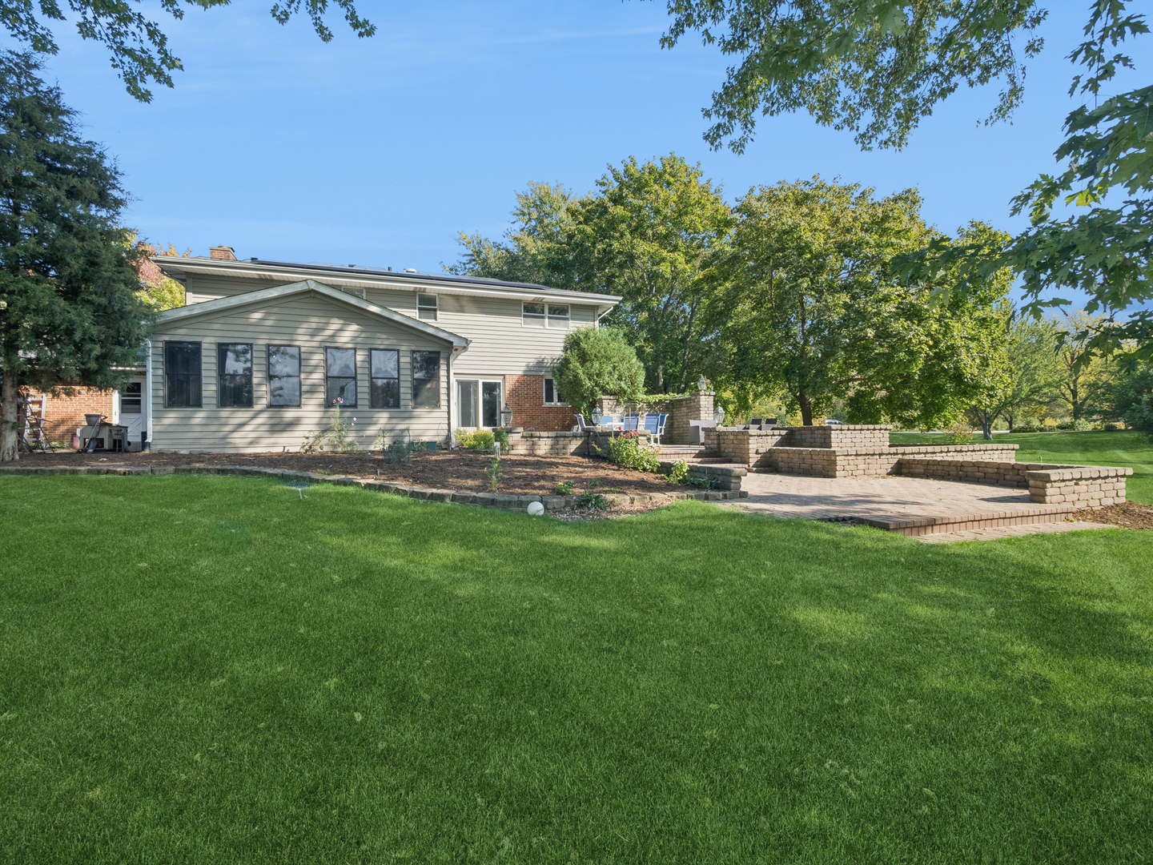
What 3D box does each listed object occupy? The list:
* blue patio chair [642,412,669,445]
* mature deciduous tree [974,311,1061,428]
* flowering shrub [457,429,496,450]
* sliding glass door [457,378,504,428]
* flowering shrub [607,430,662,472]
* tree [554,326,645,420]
[{"bbox_3d":[2.471,-0.105,16.800,0.660,1.030,0.750,-1,0,-21],"label":"blue patio chair"},{"bbox_3d":[31.808,-4.186,39.000,8.800,9.400,8.400,-1,0,-21],"label":"mature deciduous tree"},{"bbox_3d":[-2.477,0.178,13.200,0.950,0.500,0.700,-1,0,-21],"label":"flowering shrub"},{"bbox_3d":[-3.420,-0.876,18.700,1.760,2.000,0.120,-1,0,-21],"label":"sliding glass door"},{"bbox_3d":[1.191,0.385,11.100,1.120,0.820,0.950,-1,0,-21],"label":"flowering shrub"},{"bbox_3d":[0.692,-1.646,18.200,3.150,3.900,3.000,-1,0,0],"label":"tree"}]

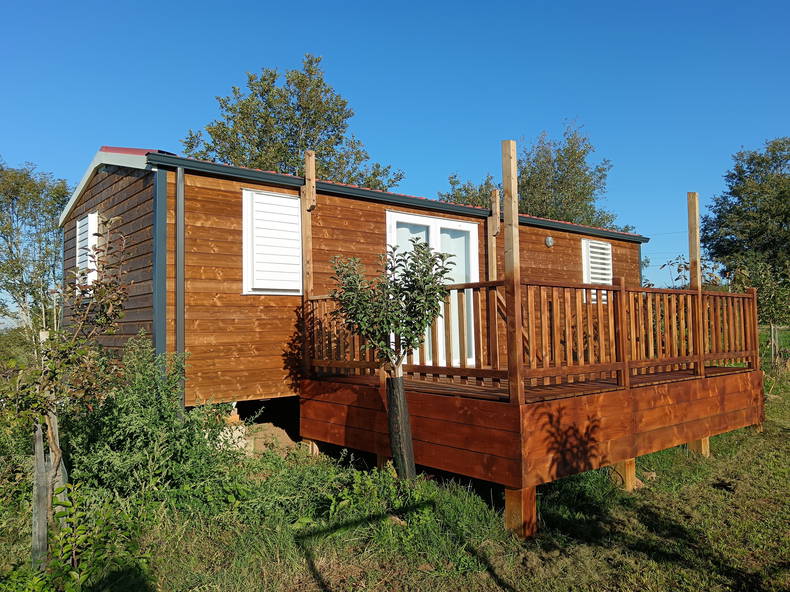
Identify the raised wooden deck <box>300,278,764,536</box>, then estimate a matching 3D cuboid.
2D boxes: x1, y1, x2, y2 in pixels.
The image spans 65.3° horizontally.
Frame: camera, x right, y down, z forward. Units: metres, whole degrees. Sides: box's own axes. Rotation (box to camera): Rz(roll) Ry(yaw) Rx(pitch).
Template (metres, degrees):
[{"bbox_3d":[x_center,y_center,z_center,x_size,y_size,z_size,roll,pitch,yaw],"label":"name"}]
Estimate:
[{"bbox_3d":[1.669,0.892,7.048,4.490,1.838,3.026,2,-4,-40],"label":"raised wooden deck"}]

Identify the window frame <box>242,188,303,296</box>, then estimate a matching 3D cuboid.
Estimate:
[{"bbox_3d":[-1.351,-0.581,6.936,0.746,1.152,0.080,2,-4,-40],"label":"window frame"}]

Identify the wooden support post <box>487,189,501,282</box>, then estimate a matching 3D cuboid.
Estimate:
[{"bbox_3d":[1.427,-0.260,8.742,0.080,2.488,0.130,2,-4,-40],"label":"wooden support post"}]

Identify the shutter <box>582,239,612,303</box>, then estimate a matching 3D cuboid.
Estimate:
[{"bbox_3d":[3.707,-0.423,11.212,0.996,1.151,0.070,2,-4,-40],"label":"shutter"}]

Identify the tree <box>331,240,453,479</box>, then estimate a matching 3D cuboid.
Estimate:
[{"bbox_3d":[-0.030,0.538,5.217,1.016,2.050,0.940,-1,-3,0],"label":"tree"}]

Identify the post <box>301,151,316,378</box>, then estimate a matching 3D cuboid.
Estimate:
[{"bbox_3d":[-0.992,-0.358,7.168,0.094,2.660,0.122,2,-4,-40],"label":"post"}]

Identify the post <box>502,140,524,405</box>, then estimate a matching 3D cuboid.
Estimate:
[{"bbox_3d":[0.908,-0.197,4.765,0.070,2.040,0.094,2,-4,-40],"label":"post"}]

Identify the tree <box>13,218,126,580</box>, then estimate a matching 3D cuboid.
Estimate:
[{"bbox_3d":[-1.956,0.600,3.713,0.699,2.110,0.705,1,-4,-28],"label":"tree"}]

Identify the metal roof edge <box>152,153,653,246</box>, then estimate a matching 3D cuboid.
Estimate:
[{"bbox_3d":[1.253,-1.158,8.710,9.259,0.140,0.140,2,-4,-40],"label":"metal roof edge"}]

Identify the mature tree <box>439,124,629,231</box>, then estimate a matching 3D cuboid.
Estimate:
[{"bbox_3d":[5.221,-1.914,22.765,7.000,8.991,7.000,2,-4,-40],"label":"mature tree"}]

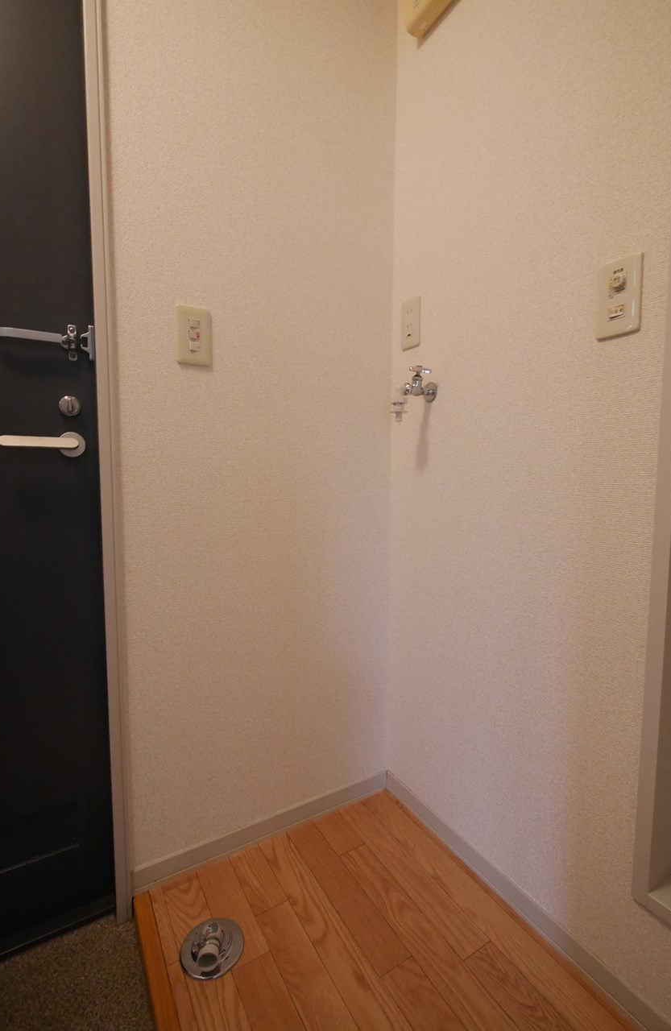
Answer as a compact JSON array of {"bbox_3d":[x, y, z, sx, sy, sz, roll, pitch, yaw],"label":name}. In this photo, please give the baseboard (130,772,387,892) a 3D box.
[{"bbox_3d":[-0.140,0.770,1.194,0.685,0.057,0.010,-3,6,-31],"label":"baseboard"}]

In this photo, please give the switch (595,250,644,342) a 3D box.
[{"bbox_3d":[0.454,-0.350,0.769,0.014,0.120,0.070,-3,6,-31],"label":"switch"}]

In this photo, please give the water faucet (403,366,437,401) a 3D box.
[{"bbox_3d":[0.196,-0.312,1.131,0.087,0.084,0.052,-3,6,-31],"label":"water faucet"}]

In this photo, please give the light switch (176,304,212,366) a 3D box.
[{"bbox_3d":[-0.294,-0.376,1.002,0.070,0.120,0.010,-3,6,-31],"label":"light switch"}]

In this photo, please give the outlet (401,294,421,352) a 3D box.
[{"bbox_3d":[0.188,-0.484,1.206,0.009,0.120,0.070,-3,6,-31],"label":"outlet"}]

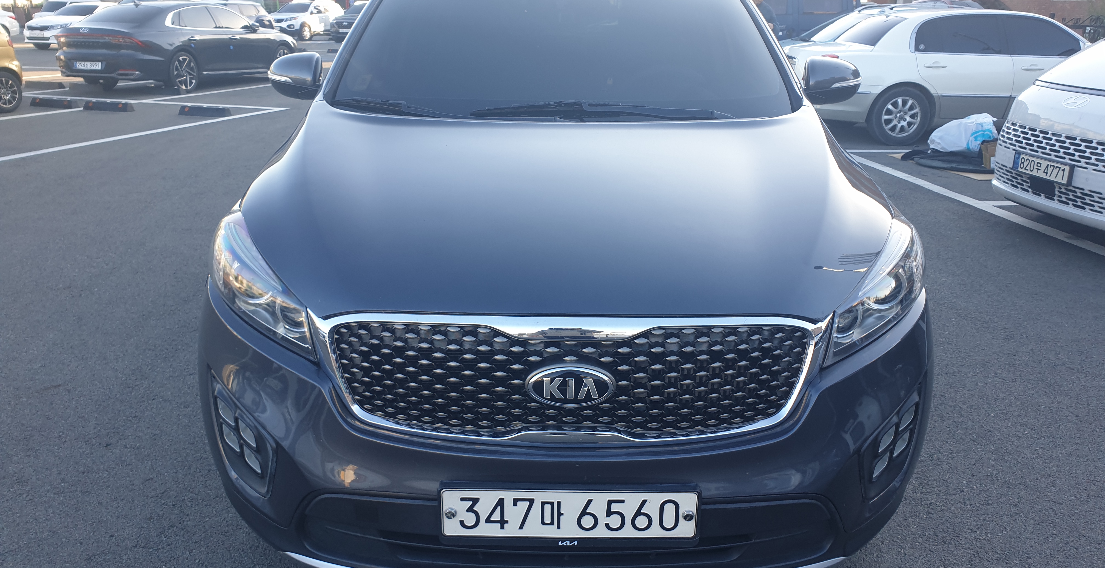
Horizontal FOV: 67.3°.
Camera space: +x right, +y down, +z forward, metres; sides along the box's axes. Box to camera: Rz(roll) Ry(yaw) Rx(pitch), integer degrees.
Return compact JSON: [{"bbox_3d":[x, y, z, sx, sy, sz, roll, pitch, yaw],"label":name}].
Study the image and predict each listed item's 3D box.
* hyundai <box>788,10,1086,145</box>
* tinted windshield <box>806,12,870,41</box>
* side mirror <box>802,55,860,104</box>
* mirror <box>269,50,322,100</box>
[{"bbox_3d":[5.178,-2.611,10.265,4.960,1.485,1.850,-2,19,-7],"label":"hyundai"},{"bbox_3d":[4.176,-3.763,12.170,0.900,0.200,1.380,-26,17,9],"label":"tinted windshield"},{"bbox_3d":[1.013,-0.737,3.007,0.205,0.172,0.150,1,18,0],"label":"side mirror"},{"bbox_3d":[-0.932,-0.755,2.998,0.205,0.172,0.150,1,18,0],"label":"mirror"}]

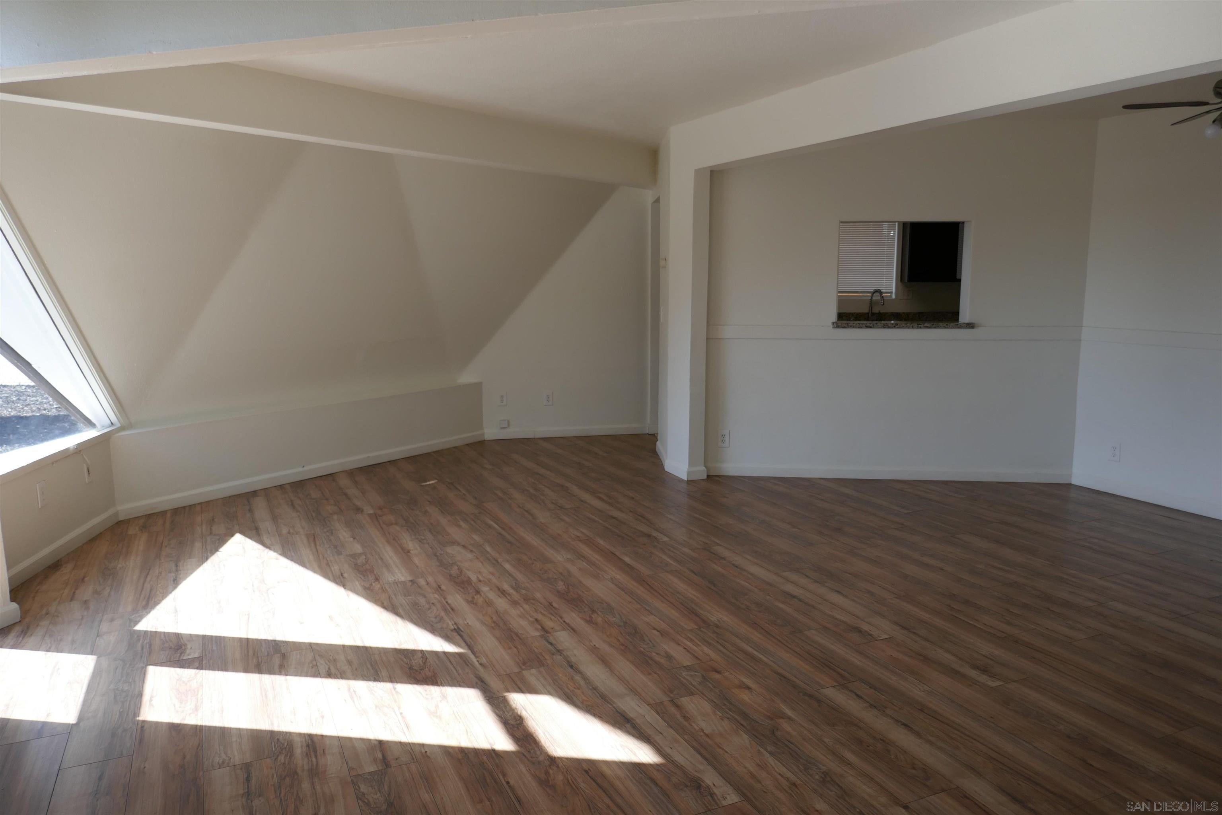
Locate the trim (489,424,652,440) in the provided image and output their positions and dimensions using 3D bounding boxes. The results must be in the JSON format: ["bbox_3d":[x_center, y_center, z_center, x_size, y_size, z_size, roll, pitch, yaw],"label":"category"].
[{"bbox_3d":[-0.374,0.207,7.372,1.435,0.083,0.016,-2,9,-11],"label":"trim"}]

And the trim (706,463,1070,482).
[{"bbox_3d":[1.869,0.449,5.832,2.469,0.083,0.016,1,9,6],"label":"trim"}]

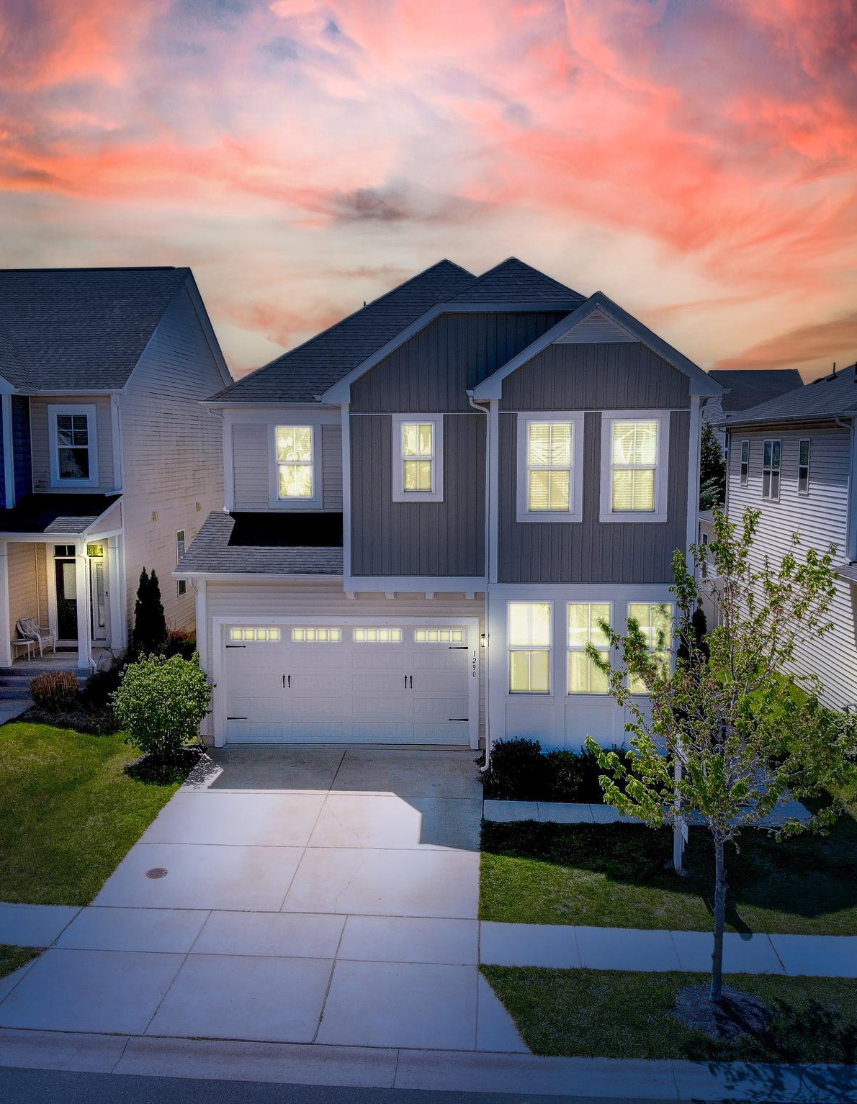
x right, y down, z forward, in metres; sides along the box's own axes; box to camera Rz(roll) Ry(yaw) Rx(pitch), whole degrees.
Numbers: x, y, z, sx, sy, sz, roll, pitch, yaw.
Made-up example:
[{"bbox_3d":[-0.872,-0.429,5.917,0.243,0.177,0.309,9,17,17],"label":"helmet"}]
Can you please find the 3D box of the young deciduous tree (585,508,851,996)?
[{"bbox_3d":[3.332,2.416,11.753,2.976,5.792,2.828,0,6,3],"label":"young deciduous tree"}]

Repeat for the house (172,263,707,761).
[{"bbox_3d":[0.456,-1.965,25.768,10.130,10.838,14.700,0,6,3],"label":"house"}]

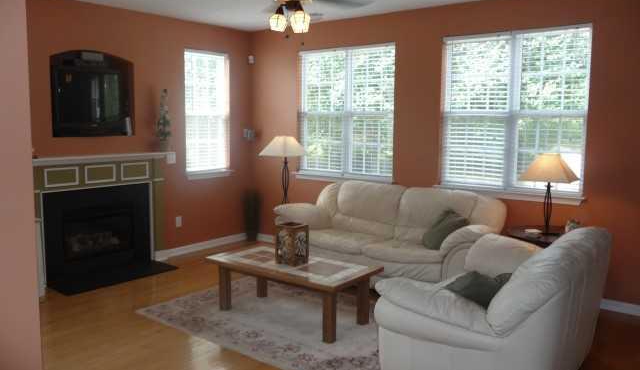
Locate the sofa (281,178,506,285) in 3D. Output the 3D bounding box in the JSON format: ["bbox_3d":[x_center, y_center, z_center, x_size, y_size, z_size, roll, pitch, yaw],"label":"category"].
[{"bbox_3d":[0.626,0.514,5.145,2.180,0.935,0.900,6,9,36],"label":"sofa"}]

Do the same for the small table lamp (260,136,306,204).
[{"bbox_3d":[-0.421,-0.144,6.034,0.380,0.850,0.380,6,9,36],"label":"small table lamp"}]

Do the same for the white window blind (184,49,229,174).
[{"bbox_3d":[-1.348,-0.872,6.215,0.080,1.420,0.650,6,9,36],"label":"white window blind"}]

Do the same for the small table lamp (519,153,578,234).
[{"bbox_3d":[1.924,0.079,4.325,0.410,0.690,0.410,6,9,36],"label":"small table lamp"}]

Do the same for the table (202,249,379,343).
[{"bbox_3d":[-0.230,0.858,4.220,1.267,0.459,0.660,6,9,36],"label":"table"}]

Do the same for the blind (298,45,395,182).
[{"bbox_3d":[0.281,-0.842,5.915,1.270,1.430,0.080,6,9,36],"label":"blind"}]

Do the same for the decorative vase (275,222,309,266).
[{"bbox_3d":[-0.221,0.484,4.170,0.175,0.296,0.170,6,9,36],"label":"decorative vase"}]

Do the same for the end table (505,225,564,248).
[{"bbox_3d":[1.916,0.754,4.408,0.610,0.670,0.610,6,9,36],"label":"end table"}]

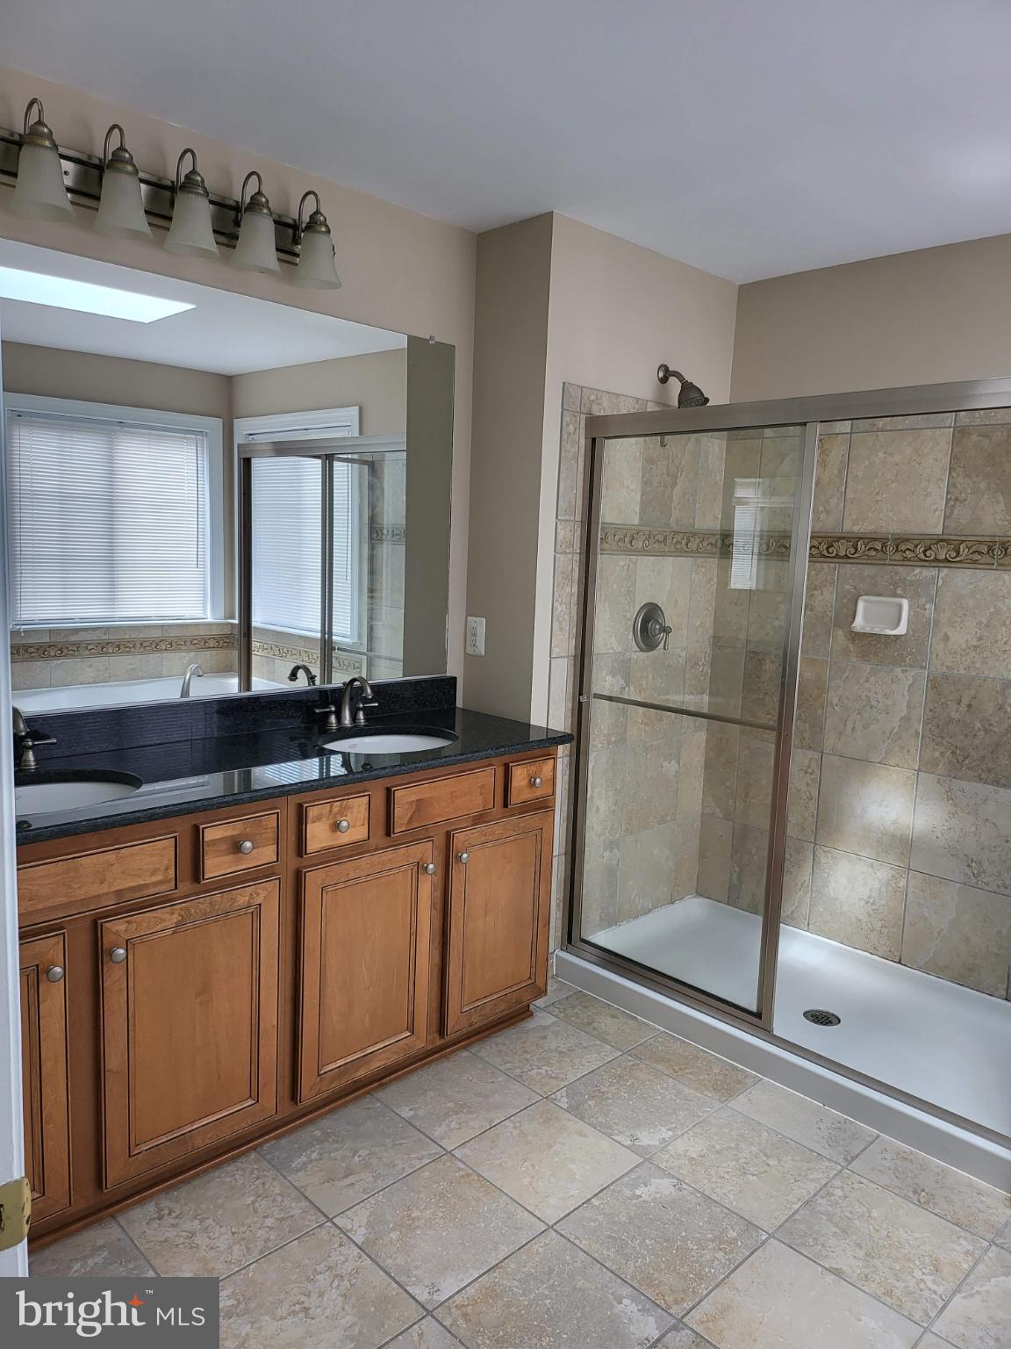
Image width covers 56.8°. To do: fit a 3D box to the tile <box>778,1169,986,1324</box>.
[{"bbox_3d":[0.812,1.222,2.017,0.328,0.010,0.332,-5,11,-44],"label":"tile"}]

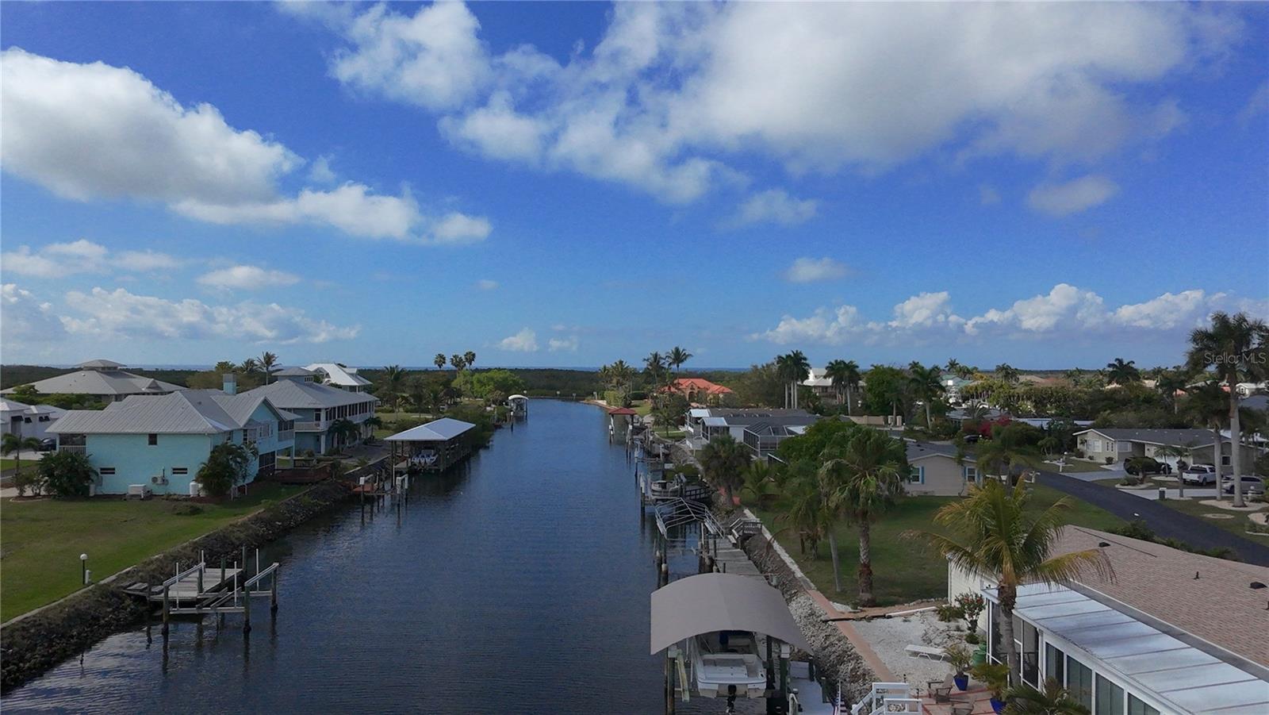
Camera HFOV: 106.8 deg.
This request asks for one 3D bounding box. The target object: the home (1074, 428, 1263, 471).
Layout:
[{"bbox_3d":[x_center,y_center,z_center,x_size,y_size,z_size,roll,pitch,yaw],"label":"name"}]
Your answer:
[{"bbox_3d":[66.310,10.915,57.242,15.000,3.900,12.500,0,-1,-2],"label":"home"}]

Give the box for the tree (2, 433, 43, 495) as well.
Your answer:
[{"bbox_3d":[-53.415,9.249,41.115,2.540,5.340,2.540,0,-1,0],"label":"tree"}]

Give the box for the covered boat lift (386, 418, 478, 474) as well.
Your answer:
[{"bbox_3d":[-27.400,11.562,65.000,7.800,5.000,15.500,0,-1,-6],"label":"covered boat lift"}]

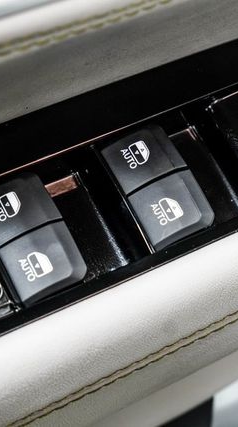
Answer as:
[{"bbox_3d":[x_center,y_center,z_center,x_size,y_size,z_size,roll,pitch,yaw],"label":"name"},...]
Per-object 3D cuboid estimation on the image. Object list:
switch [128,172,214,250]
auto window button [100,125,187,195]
[{"bbox_3d":[0.020,-0.002,0.420,0.027,0.010,0.022,-23,73,-18],"label":"switch"},{"bbox_3d":[0.009,-0.020,0.425,0.027,0.010,0.020,-23,73,-18],"label":"auto window button"}]

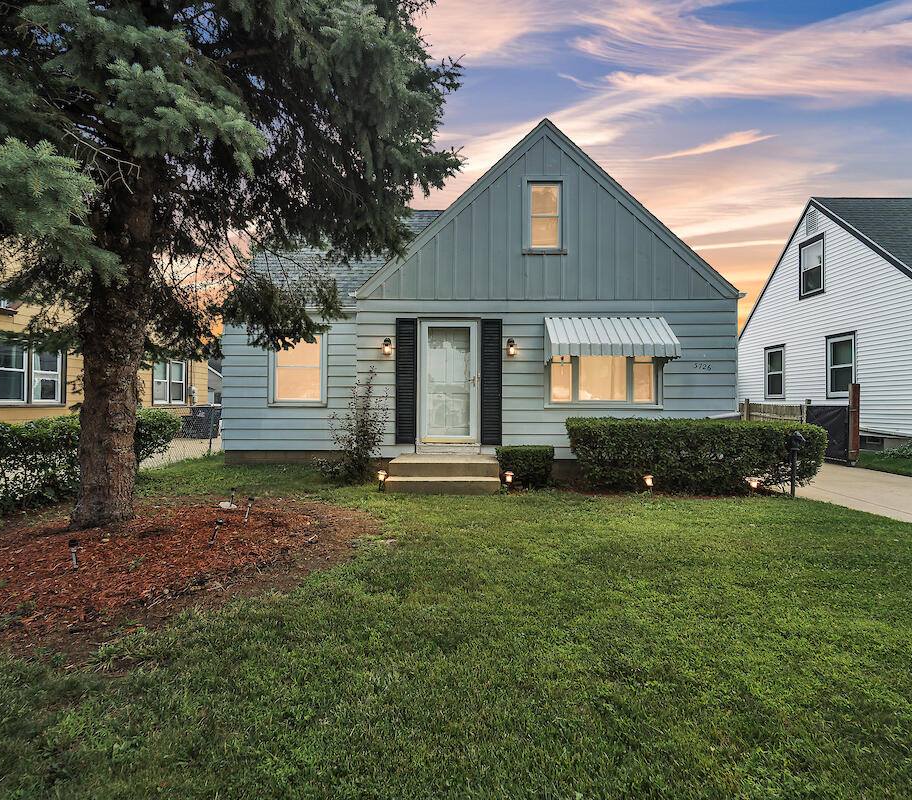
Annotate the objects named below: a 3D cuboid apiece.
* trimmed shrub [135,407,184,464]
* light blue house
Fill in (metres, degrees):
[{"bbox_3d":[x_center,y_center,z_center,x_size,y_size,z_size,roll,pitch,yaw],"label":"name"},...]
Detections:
[{"bbox_3d":[-5.550,0.720,8.300,1.200,1.120,1.200,0,-1,0],"label":"trimmed shrub"},{"bbox_3d":[0.130,-1.840,11.950,9.350,6.400,8.500,0,-1,0],"label":"light blue house"}]

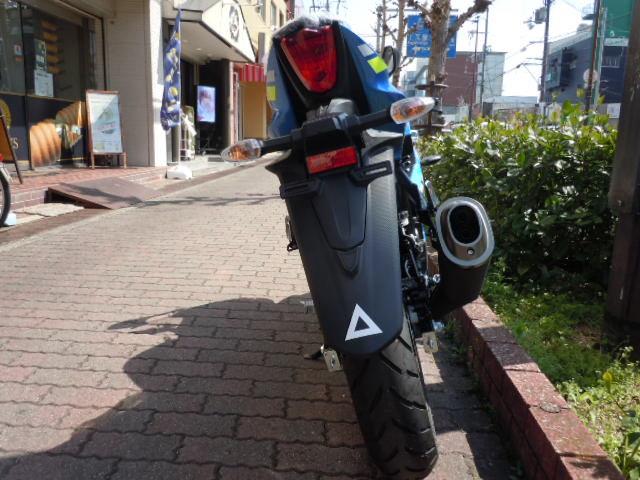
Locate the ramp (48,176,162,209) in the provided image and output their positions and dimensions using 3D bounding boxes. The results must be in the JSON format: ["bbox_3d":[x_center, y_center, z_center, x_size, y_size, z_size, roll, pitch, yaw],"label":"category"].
[{"bbox_3d":[-2.361,-0.558,5.868,0.760,0.165,1.520,1,11,0],"label":"ramp"}]

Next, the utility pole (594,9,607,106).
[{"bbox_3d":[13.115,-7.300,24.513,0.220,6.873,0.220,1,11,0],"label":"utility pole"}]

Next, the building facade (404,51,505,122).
[{"bbox_3d":[11.757,-12.516,48.469,9.300,8.841,6.000,1,11,0],"label":"building facade"}]

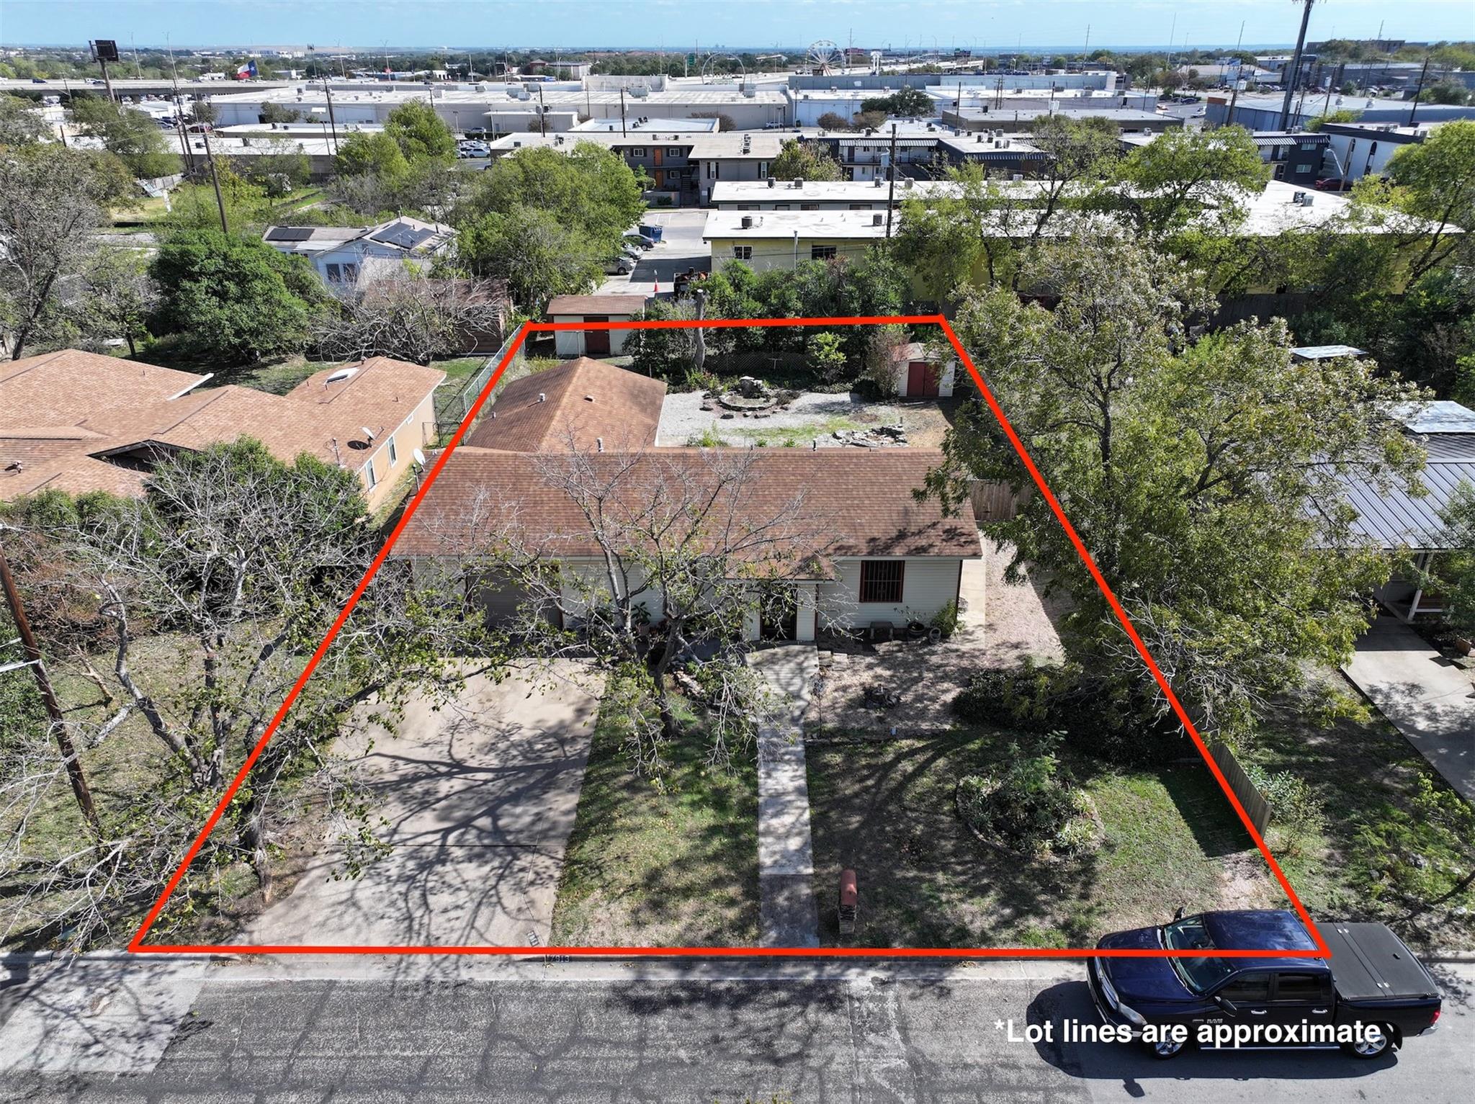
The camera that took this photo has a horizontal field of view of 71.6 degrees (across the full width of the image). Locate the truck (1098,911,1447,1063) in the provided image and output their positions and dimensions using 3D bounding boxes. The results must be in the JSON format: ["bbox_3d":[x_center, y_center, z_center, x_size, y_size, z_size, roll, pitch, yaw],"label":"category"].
[{"bbox_3d":[9.620,7.841,18.939,5.850,1.950,2.080,0,26,0],"label":"truck"}]

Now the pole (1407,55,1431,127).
[{"bbox_3d":[91.300,-58.500,138.425,0.380,15.300,0.380,0,26,0],"label":"pole"}]

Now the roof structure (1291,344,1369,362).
[{"bbox_3d":[30.400,-9.172,52.831,3.300,2.450,2.200,0,26,0],"label":"roof structure"}]

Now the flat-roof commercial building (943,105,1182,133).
[{"bbox_3d":[68.500,-90.692,218.458,44.500,5.000,30.000,-1,26,-2],"label":"flat-roof commercial building"}]

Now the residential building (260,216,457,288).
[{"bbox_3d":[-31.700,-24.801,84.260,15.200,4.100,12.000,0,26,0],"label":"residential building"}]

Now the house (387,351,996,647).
[{"bbox_3d":[-1.550,-2.925,37.154,17.400,4.300,16.900,0,26,0],"label":"house"}]

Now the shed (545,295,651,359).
[{"bbox_3d":[-7.800,-12.762,58.060,5.350,3.200,3.900,0,26,0],"label":"shed"}]

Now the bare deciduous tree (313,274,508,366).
[{"bbox_3d":[-18.000,-12.417,55.218,10.400,5.100,9.200,0,26,0],"label":"bare deciduous tree"}]

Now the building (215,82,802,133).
[{"bbox_3d":[-58.500,-122.178,279.862,141.000,7.000,76.000,0,26,1],"label":"building"}]

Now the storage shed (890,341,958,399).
[{"bbox_3d":[9.650,-9.432,52.567,3.100,2.100,2.900,0,26,0],"label":"storage shed"}]

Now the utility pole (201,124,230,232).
[{"bbox_3d":[-36.000,-23.495,72.069,0.350,12.000,0.350,0,26,0],"label":"utility pole"}]

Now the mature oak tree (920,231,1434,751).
[{"bbox_3d":[12.800,-3.047,29.619,14.600,11.200,14.200,0,26,0],"label":"mature oak tree"}]

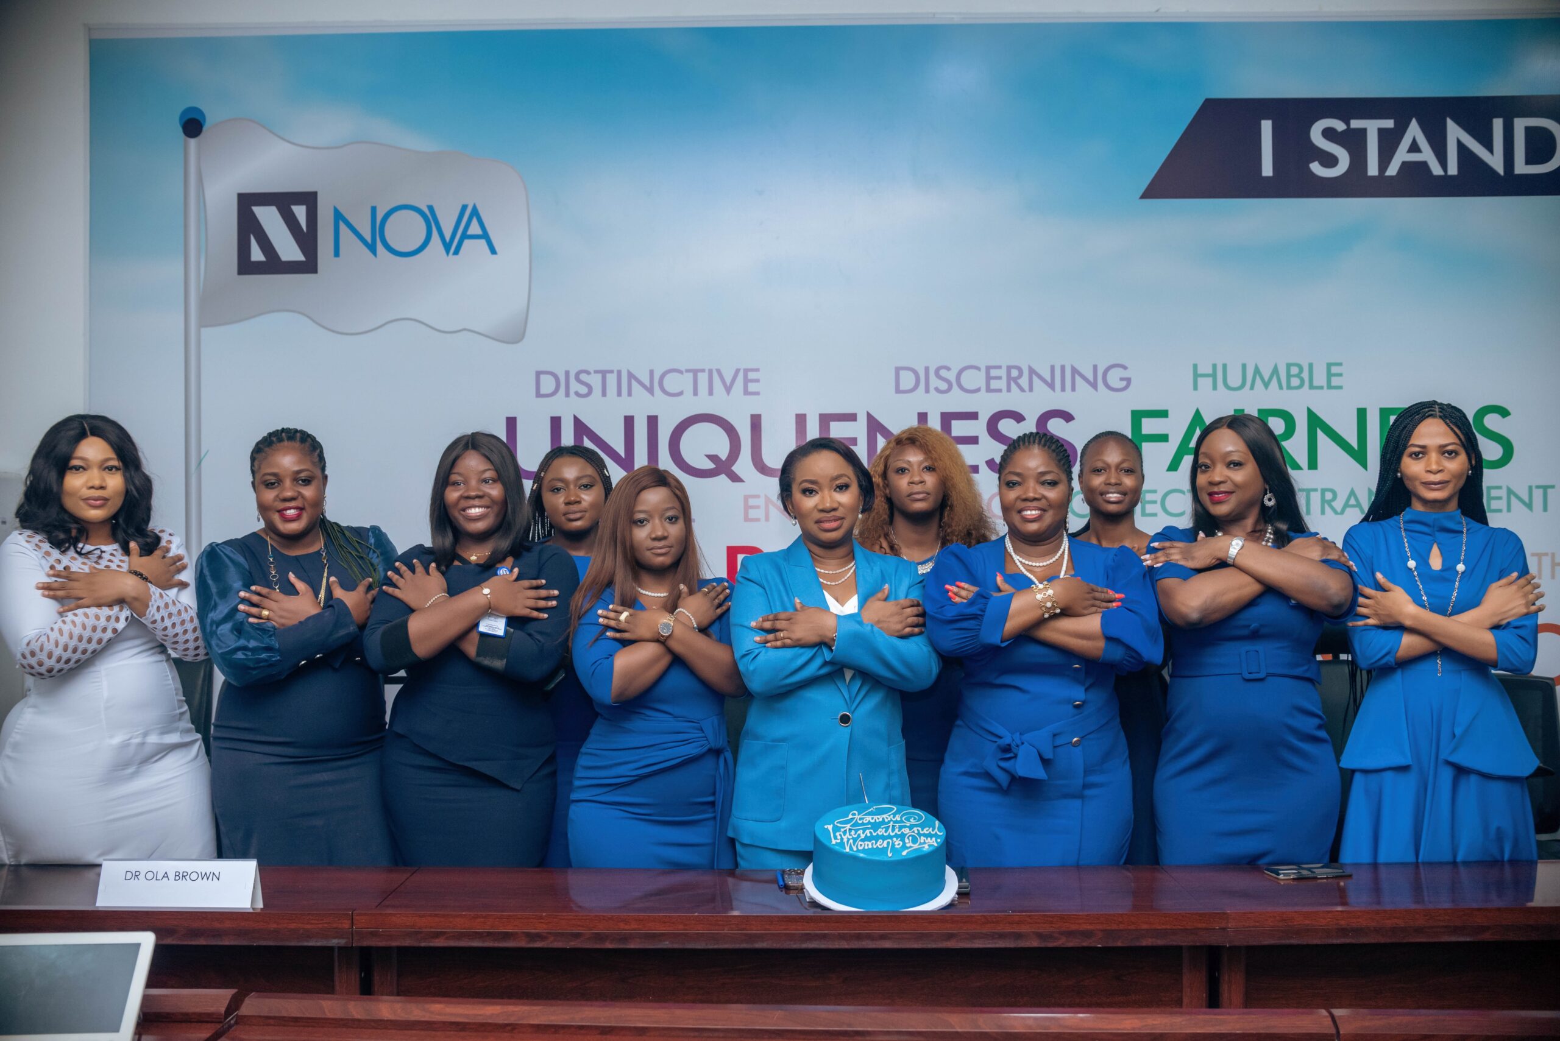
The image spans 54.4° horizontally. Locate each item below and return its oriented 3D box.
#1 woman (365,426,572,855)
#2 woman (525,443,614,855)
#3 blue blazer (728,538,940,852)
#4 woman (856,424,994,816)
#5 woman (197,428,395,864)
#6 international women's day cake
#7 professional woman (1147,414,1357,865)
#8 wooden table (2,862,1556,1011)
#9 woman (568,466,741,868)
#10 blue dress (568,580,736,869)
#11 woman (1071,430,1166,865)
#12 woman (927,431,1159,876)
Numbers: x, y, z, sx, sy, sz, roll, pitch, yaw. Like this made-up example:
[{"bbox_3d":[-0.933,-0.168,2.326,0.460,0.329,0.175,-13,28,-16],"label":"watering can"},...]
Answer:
[{"bbox_3d":[-0.684,0.642,3.360,0.475,1.675,0.360,0,0,-10],"label":"woman"},{"bbox_3d":[-0.497,0.640,3.660,0.430,1.641,0.300,0,1,-5],"label":"woman"},{"bbox_3d":[0.119,0.384,3.340,0.450,0.680,0.330,0,0,-10],"label":"blue blazer"},{"bbox_3d":[0.354,0.617,3.750,0.440,1.712,0.320,0,0,0],"label":"woman"},{"bbox_3d":[-1.065,0.640,3.340,0.450,1.685,0.360,0,0,-20],"label":"woman"},{"bbox_3d":[0.198,0.664,2.980,0.295,0.115,0.295,0,12,0],"label":"international women's day cake"},{"bbox_3d":[1.037,0.615,3.340,0.460,1.700,0.340,0,1,7],"label":"professional woman"},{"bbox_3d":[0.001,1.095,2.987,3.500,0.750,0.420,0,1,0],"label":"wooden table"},{"bbox_3d":[-0.277,0.678,3.360,0.390,1.597,0.360,0,0,-5],"label":"woman"},{"bbox_3d":[-0.280,0.579,3.340,0.380,0.892,0.330,0,0,-5],"label":"blue dress"},{"bbox_3d":[0.816,0.620,3.710,0.430,1.679,0.300,0,1,6],"label":"woman"},{"bbox_3d":[0.576,0.636,3.320,0.500,1.659,0.340,0,1,6],"label":"woman"}]

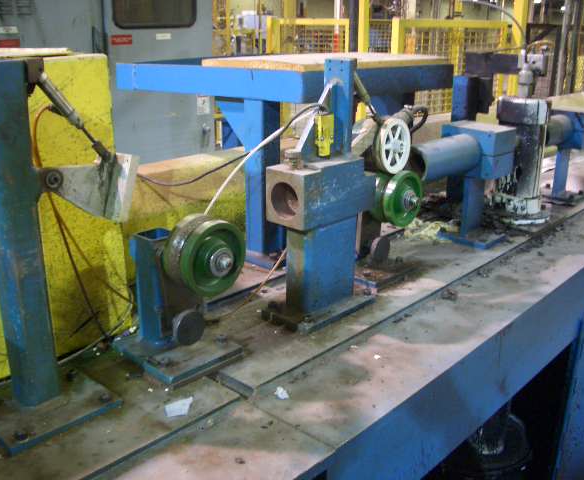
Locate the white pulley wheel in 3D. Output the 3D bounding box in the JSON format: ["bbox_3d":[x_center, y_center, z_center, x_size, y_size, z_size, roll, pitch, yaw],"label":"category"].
[{"bbox_3d":[0.335,-0.315,2.180,0.040,0.187,0.187,15,23,39],"label":"white pulley wheel"}]

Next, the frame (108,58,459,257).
[{"bbox_3d":[-0.022,-0.446,2.950,1.064,0.690,1.048,15,23,39],"label":"frame"}]

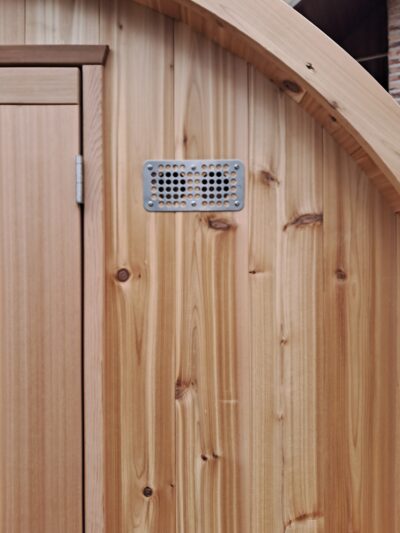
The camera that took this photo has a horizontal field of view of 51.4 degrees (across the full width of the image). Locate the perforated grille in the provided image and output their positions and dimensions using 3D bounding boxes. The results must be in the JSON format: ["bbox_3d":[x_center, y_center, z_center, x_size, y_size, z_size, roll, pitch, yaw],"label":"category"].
[{"bbox_3d":[-0.010,-0.141,0.732,0.177,0.090,0.005,0,0,0],"label":"perforated grille"}]

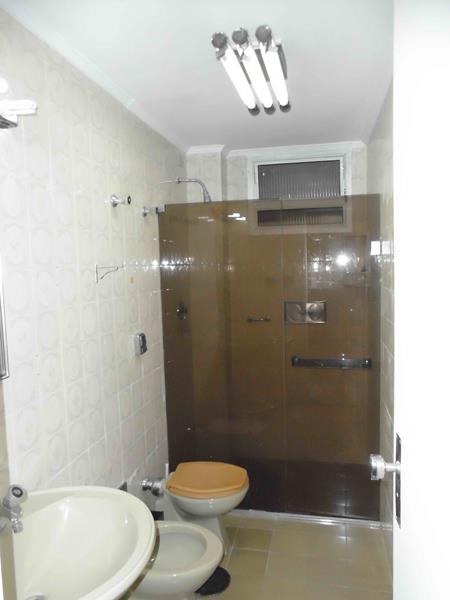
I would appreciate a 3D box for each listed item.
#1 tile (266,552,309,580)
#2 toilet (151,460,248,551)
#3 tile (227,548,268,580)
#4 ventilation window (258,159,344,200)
[{"bbox_3d":[0.329,1.381,2.337,0.203,0.010,0.195,-1,5,12],"label":"tile"},{"bbox_3d":[-0.102,1.174,2.516,0.500,0.400,0.370,-1,5,12],"label":"toilet"},{"bbox_3d":[0.126,1.383,2.381,0.203,0.010,0.195,-1,5,12],"label":"tile"},{"bbox_3d":[0.559,-0.877,3.353,0.630,0.310,0.060,-1,5,12],"label":"ventilation window"}]

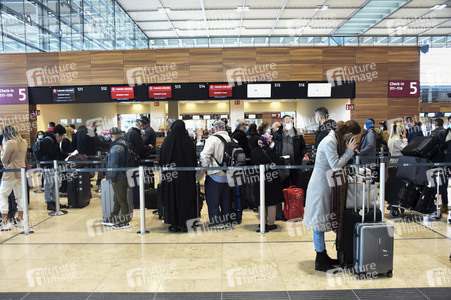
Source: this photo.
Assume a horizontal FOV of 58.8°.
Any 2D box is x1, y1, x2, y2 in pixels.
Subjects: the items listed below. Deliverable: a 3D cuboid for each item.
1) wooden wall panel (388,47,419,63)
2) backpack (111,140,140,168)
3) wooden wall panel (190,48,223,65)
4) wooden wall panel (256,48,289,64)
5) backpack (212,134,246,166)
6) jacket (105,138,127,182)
[{"bbox_3d":[6.641,-3.548,14.884,1.155,0.588,0.040,-1,3,0],"label":"wooden wall panel"},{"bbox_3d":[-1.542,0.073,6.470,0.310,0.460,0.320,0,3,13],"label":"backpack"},{"bbox_3d":[-0.709,-3.476,14.899,1.239,0.592,0.040,-1,3,0],"label":"wooden wall panel"},{"bbox_3d":[1.794,-3.510,15.039,1.250,0.630,0.040,-1,4,0],"label":"wooden wall panel"},{"bbox_3d":[0.077,0.046,6.150,0.330,0.550,0.330,-6,-1,44],"label":"backpack"},{"bbox_3d":[-1.758,0.155,6.550,0.340,0.740,0.480,0,3,13],"label":"jacket"}]

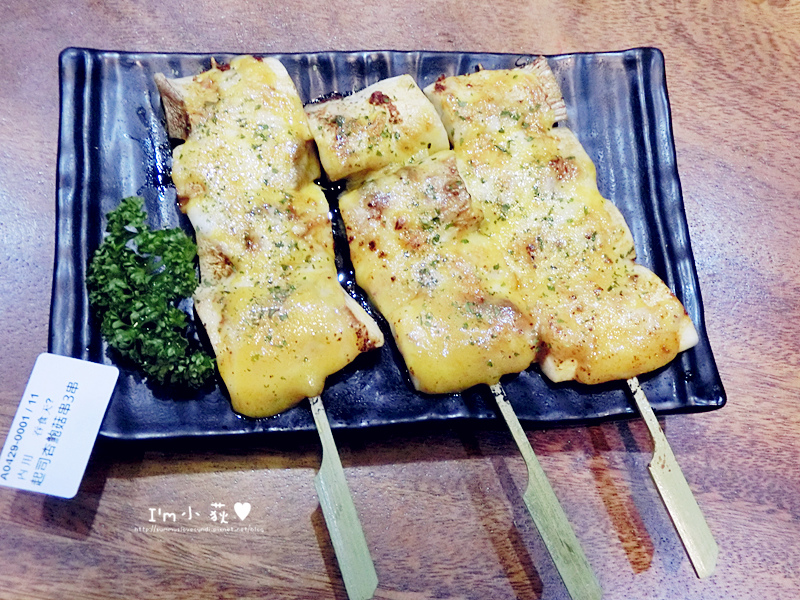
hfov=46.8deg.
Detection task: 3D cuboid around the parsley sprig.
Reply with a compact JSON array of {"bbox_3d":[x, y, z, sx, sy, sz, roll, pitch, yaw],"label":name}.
[{"bbox_3d":[-0.078,-0.004,0.289,0.038,0.026,0.062,-12,75,-10],"label":"parsley sprig"}]

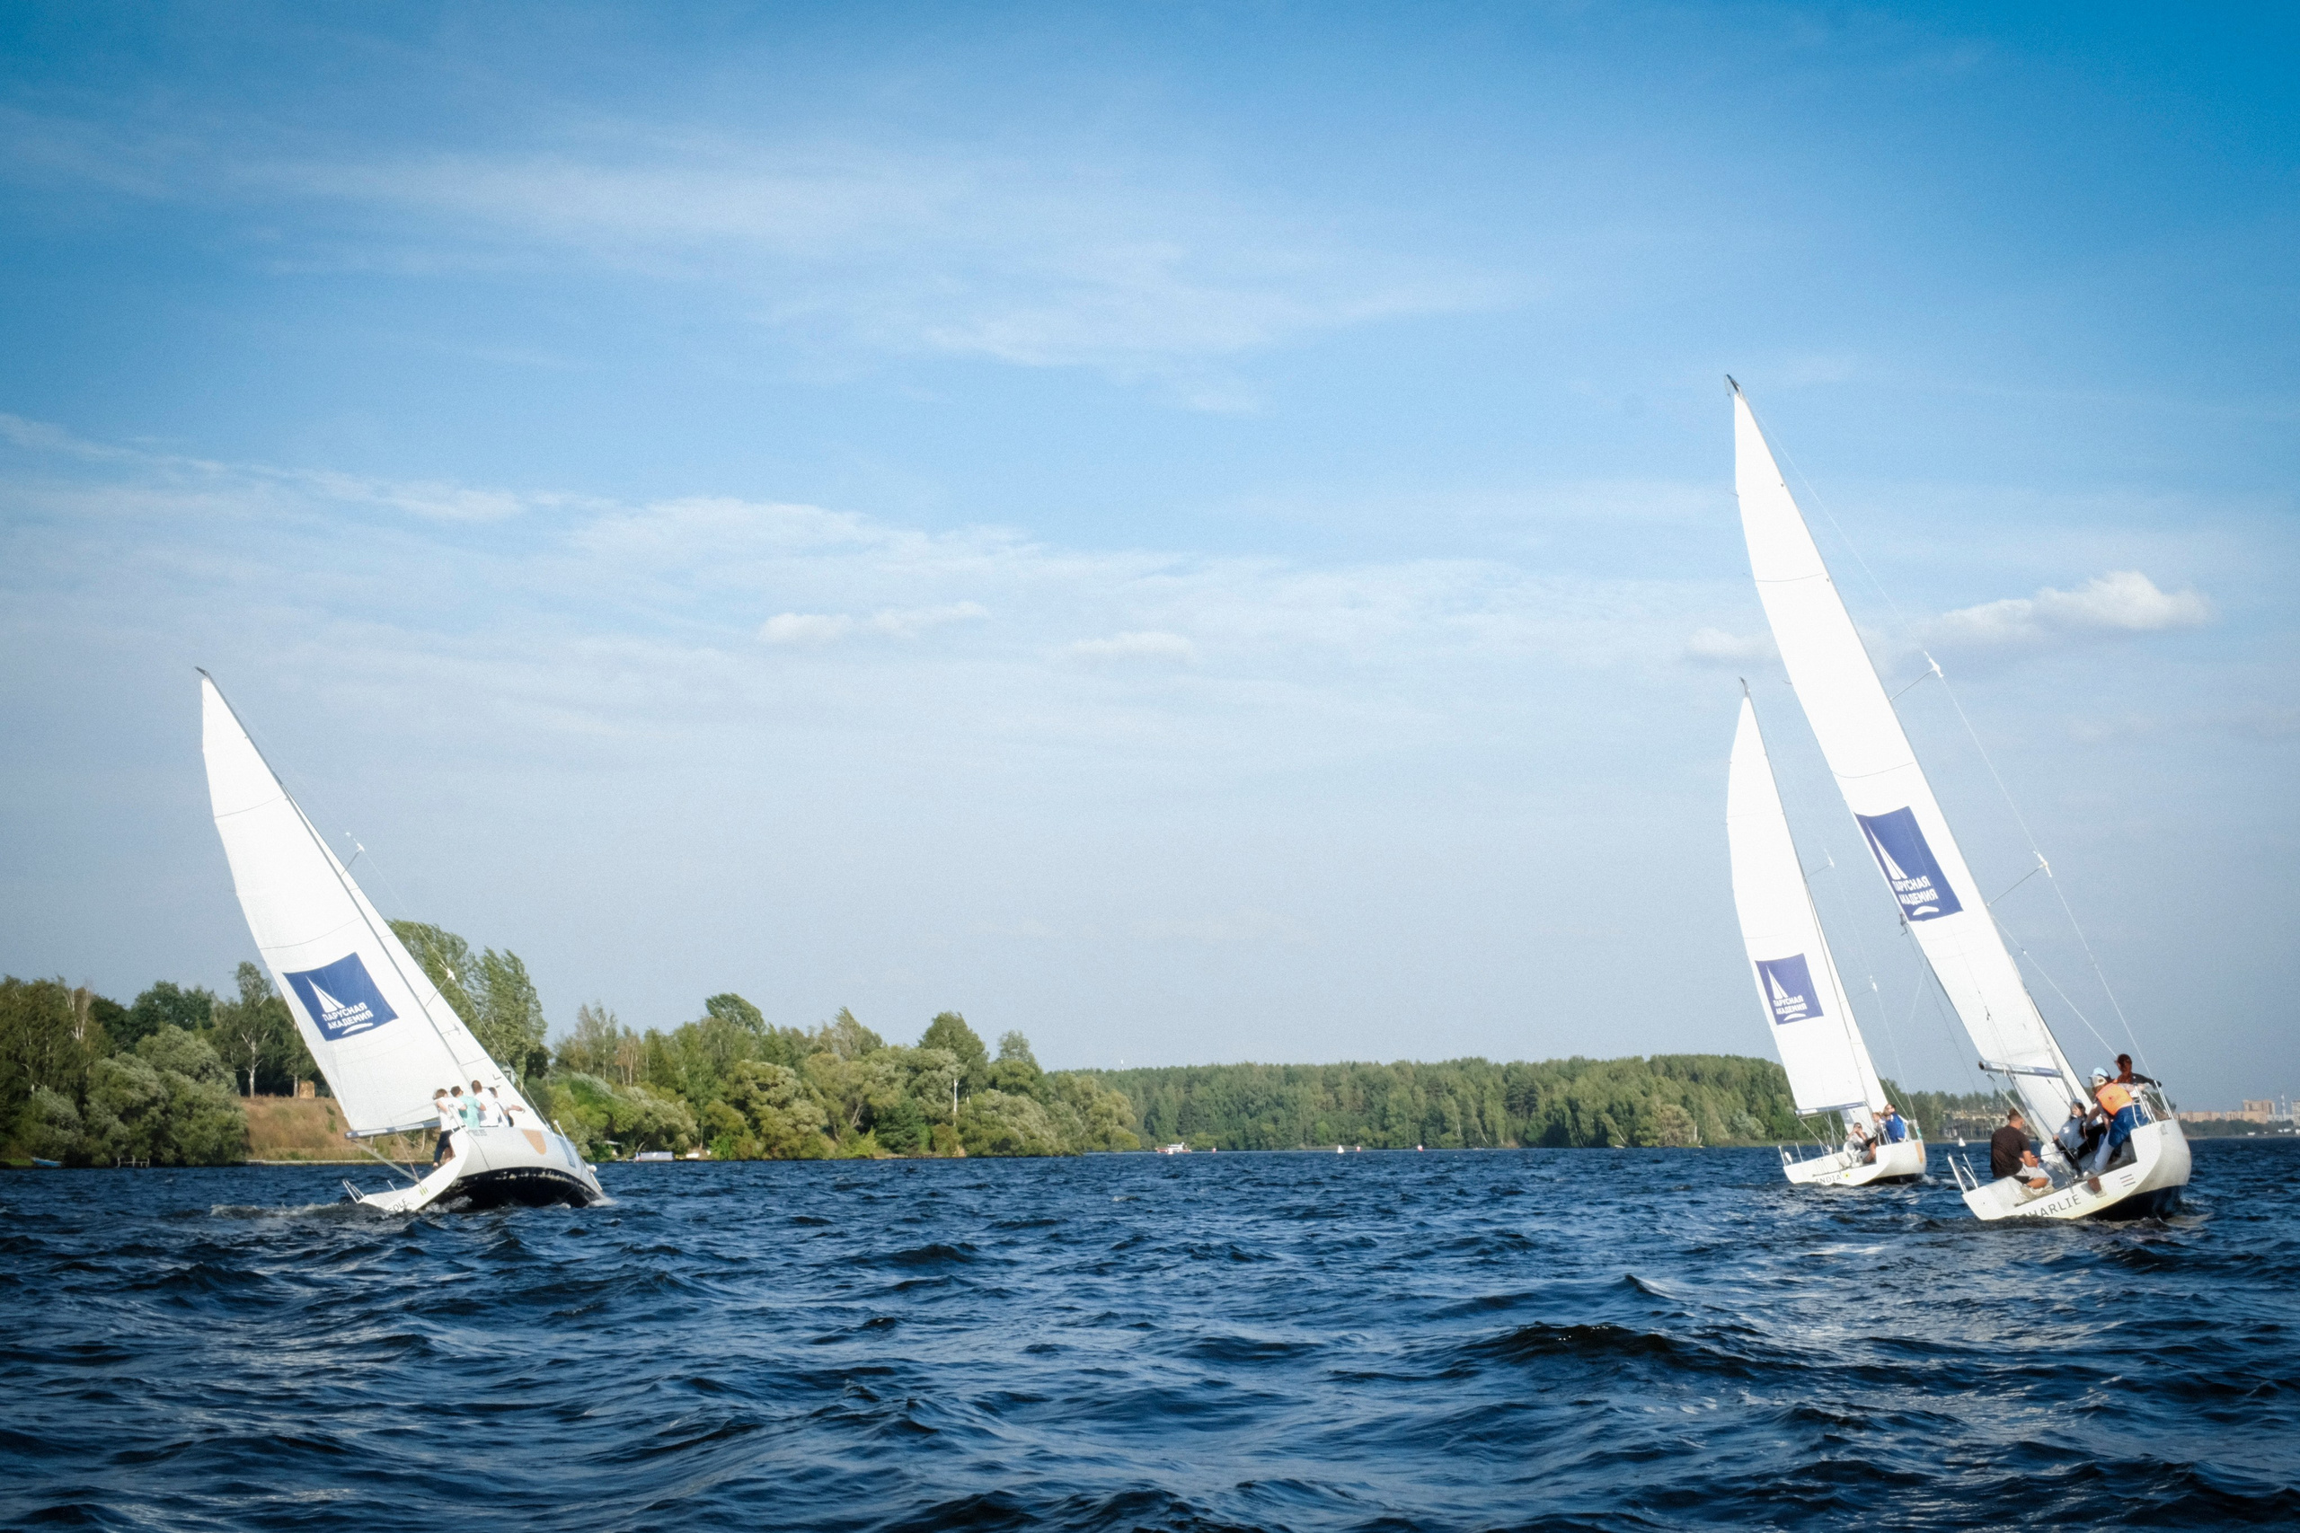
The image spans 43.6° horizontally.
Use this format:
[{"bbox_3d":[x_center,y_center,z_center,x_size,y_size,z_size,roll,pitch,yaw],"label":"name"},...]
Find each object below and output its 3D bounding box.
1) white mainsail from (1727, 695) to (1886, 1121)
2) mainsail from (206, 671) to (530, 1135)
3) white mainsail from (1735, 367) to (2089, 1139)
[{"bbox_3d":[14.800,3.253,69.488,0.750,10.500,3.900,-24,-15,39],"label":"white mainsail"},{"bbox_3d":[-16.140,2.504,52.687,0.750,10.500,3.900,-42,-15,22],"label":"mainsail"},{"bbox_3d":[9.033,-0.657,38.005,0.750,10.500,3.900,-31,-18,30],"label":"white mainsail"}]

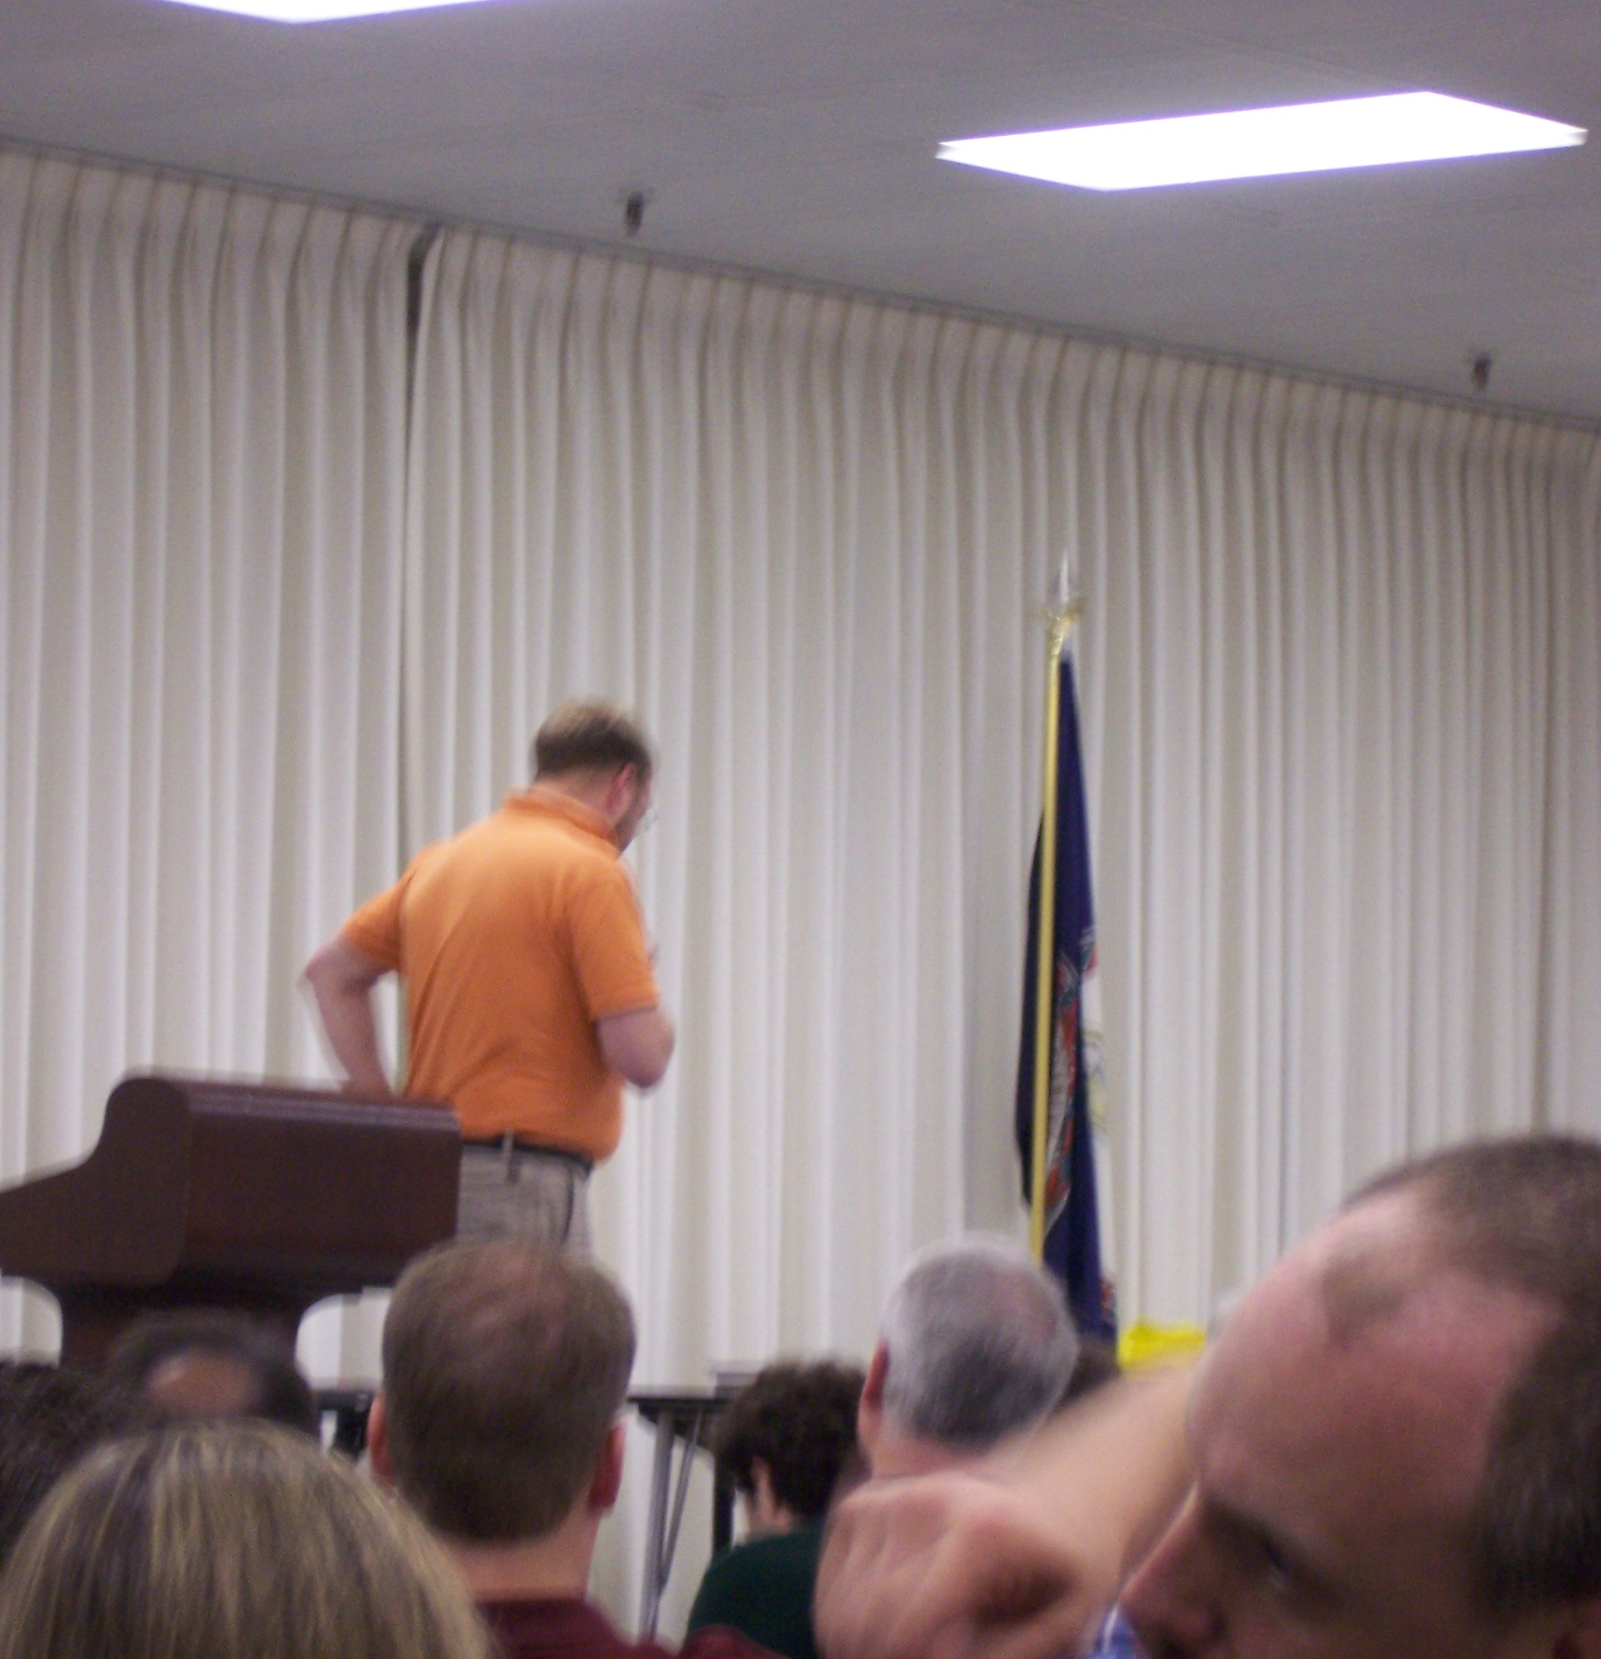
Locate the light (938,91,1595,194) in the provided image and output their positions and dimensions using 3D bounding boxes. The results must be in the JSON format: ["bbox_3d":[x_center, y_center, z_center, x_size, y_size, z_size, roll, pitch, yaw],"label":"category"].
[{"bbox_3d":[0.898,-1.364,15.888,1.190,0.080,0.590,-2,-5,39],"label":"light"}]

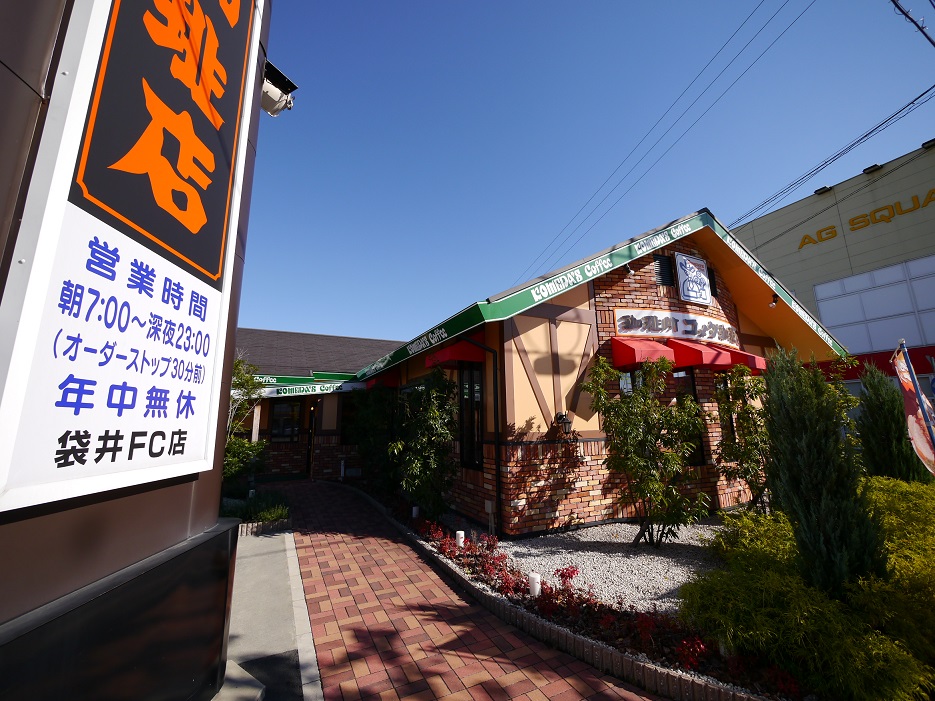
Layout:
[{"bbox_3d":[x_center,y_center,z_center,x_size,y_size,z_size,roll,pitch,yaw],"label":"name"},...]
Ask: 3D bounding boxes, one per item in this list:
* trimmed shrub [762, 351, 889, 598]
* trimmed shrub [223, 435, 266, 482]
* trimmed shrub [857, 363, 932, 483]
[{"bbox_3d":[3.095,1.026,3.344,0.620,2.205,0.620,-10,-14,41],"label":"trimmed shrub"},{"bbox_3d":[-4.942,2.425,8.150,1.000,1.220,1.000,5,-12,-30],"label":"trimmed shrub"},{"bbox_3d":[5.373,1.252,4.799,0.560,2.233,0.560,9,-14,-42],"label":"trimmed shrub"}]

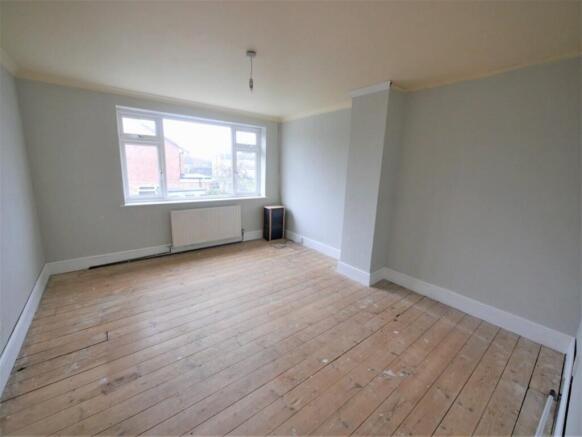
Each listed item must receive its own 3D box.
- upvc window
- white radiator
[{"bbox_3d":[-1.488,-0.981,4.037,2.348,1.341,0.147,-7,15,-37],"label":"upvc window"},{"bbox_3d":[-1.429,0.117,4.114,1.197,0.605,0.091,-7,15,-37],"label":"white radiator"}]

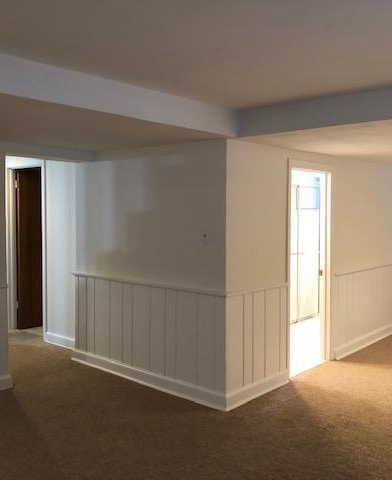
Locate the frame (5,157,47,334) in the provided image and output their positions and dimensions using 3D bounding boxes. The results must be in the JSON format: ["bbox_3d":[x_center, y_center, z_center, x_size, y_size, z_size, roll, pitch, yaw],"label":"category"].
[{"bbox_3d":[-2.062,0.109,6.367,0.930,2.140,0.120,3,4,42],"label":"frame"}]

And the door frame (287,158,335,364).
[{"bbox_3d":[1.086,0.278,4.956,0.120,1.990,0.890,3,4,42],"label":"door frame"}]

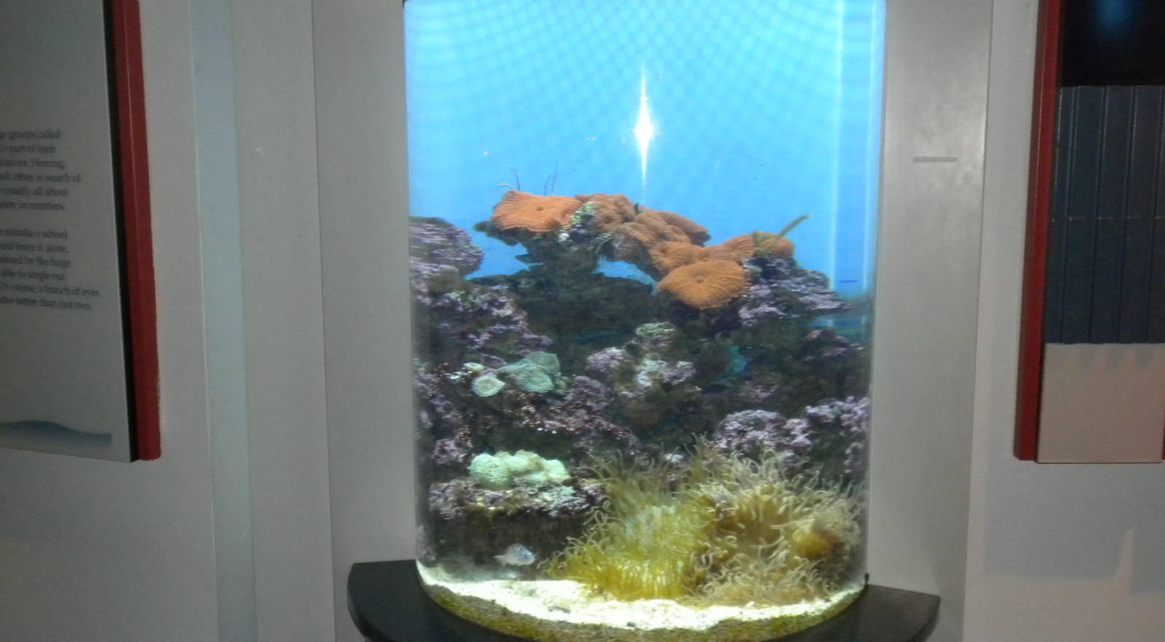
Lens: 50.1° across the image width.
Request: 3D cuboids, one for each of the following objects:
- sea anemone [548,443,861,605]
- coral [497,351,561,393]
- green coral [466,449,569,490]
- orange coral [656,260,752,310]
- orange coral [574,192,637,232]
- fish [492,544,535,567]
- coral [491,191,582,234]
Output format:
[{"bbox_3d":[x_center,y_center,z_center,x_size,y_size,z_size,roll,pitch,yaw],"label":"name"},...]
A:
[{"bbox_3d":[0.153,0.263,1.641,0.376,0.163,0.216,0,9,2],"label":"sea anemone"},{"bbox_3d":[-0.071,0.068,1.651,0.082,0.051,0.057,0,9,2],"label":"coral"},{"bbox_3d":[-0.081,0.193,1.598,0.124,0.043,0.072,0,9,2],"label":"green coral"},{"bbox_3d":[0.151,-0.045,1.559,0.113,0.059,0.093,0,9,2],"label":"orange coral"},{"bbox_3d":[0.029,-0.142,1.626,0.082,0.049,0.072,0,9,2],"label":"orange coral"},{"bbox_3d":[-0.087,0.302,1.606,0.051,0.028,0.014,2,10,16],"label":"fish"},{"bbox_3d":[-0.059,-0.139,1.595,0.117,0.055,0.093,0,9,2],"label":"coral"}]

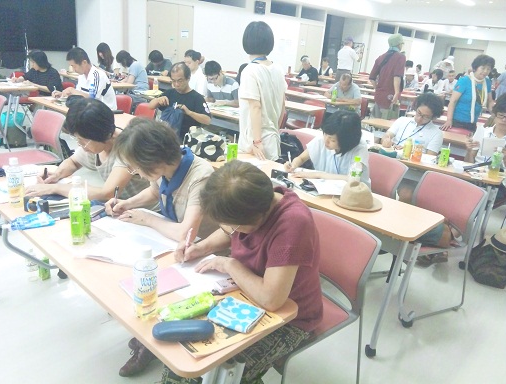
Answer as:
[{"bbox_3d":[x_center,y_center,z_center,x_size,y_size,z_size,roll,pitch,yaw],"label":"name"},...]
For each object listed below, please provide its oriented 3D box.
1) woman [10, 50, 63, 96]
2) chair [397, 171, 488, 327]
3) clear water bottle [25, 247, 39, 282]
[{"bbox_3d":[-2.833,-1.287,5.821,0.680,1.200,0.520,-10,23,-37],"label":"woman"},{"bbox_3d":[0.986,0.312,2.570,0.530,0.780,0.460,-5,21,-27],"label":"chair"},{"bbox_3d":[-1.324,0.439,2.577,0.072,0.208,0.072,21,25,40],"label":"clear water bottle"}]

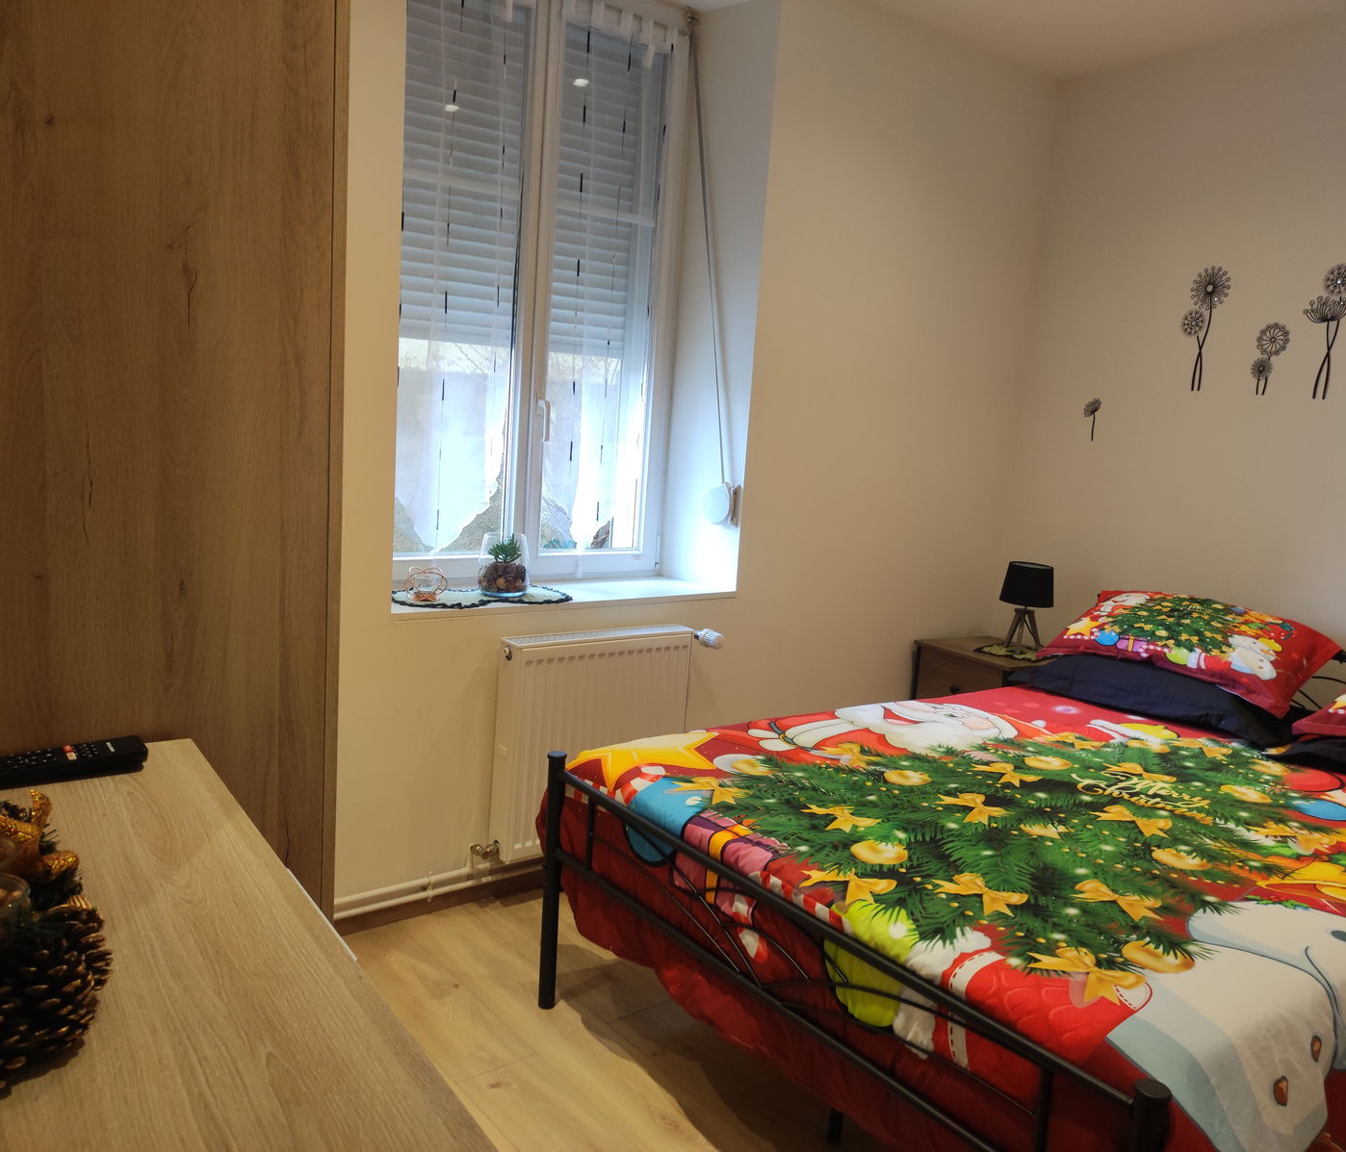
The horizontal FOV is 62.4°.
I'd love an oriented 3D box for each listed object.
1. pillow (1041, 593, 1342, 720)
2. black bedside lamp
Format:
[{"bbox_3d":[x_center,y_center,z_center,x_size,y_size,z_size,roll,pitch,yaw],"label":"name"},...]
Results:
[{"bbox_3d":[1.518,0.213,3.317,0.430,0.135,0.745,-29,27,-30],"label":"pillow"},{"bbox_3d":[1.263,0.114,3.964,0.170,0.308,0.170,-3,12,-38],"label":"black bedside lamp"}]

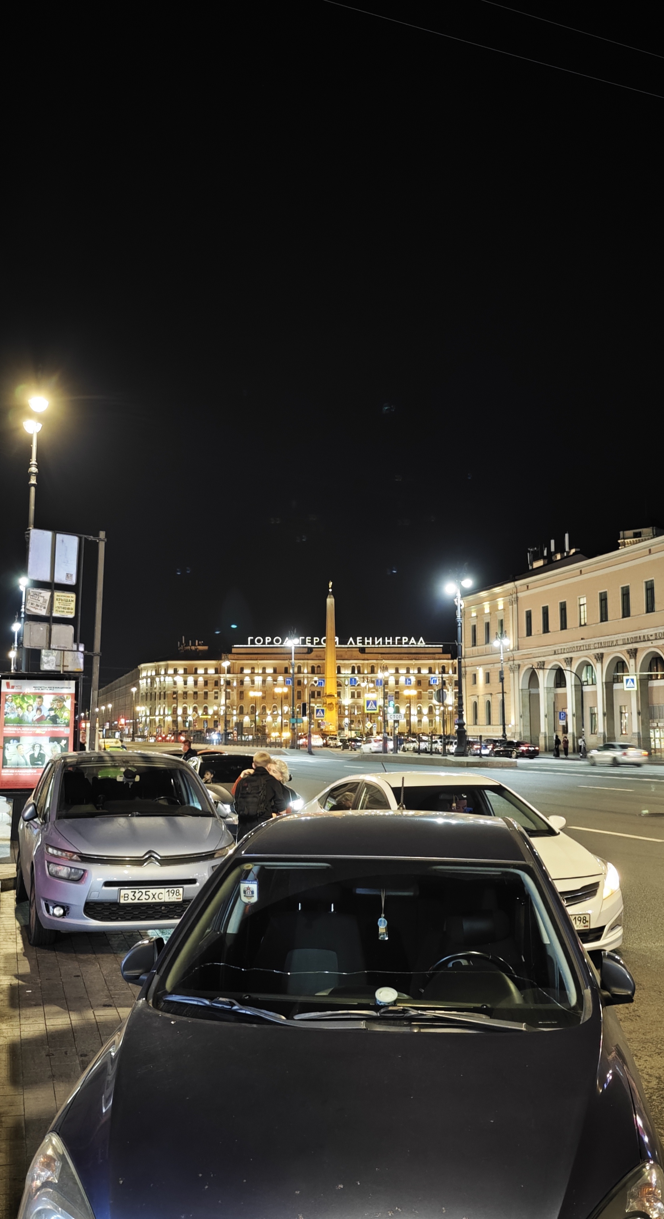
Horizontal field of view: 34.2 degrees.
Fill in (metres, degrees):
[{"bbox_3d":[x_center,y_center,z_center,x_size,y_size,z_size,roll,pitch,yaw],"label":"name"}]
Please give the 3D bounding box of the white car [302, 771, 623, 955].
[{"bbox_3d":[0.931,2.227,9.892,1.700,1.470,4.370,2,-7,-20],"label":"white car"}]

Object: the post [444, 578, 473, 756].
[{"bbox_3d":[6.761,2.567,57.083,0.800,10.014,2.500,2,-7,-17],"label":"post"}]

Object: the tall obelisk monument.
[{"bbox_3d":[-0.230,11.505,246.310,3.500,36.099,3.500,0,-7,0],"label":"tall obelisk monument"}]

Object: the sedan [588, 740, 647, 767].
[{"bbox_3d":[16.370,8.251,61.962,1.760,1.450,4.500,2,-7,-14],"label":"sedan"}]

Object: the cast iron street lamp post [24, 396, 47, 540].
[{"bbox_3d":[-7.216,-0.661,25.646,0.800,10.508,2.500,2,-7,-17],"label":"cast iron street lamp post"}]

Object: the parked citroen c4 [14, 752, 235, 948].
[{"bbox_3d":[-2.152,2.271,10.967,1.830,1.630,4.570,2,-7,-18],"label":"parked citroen c4"}]

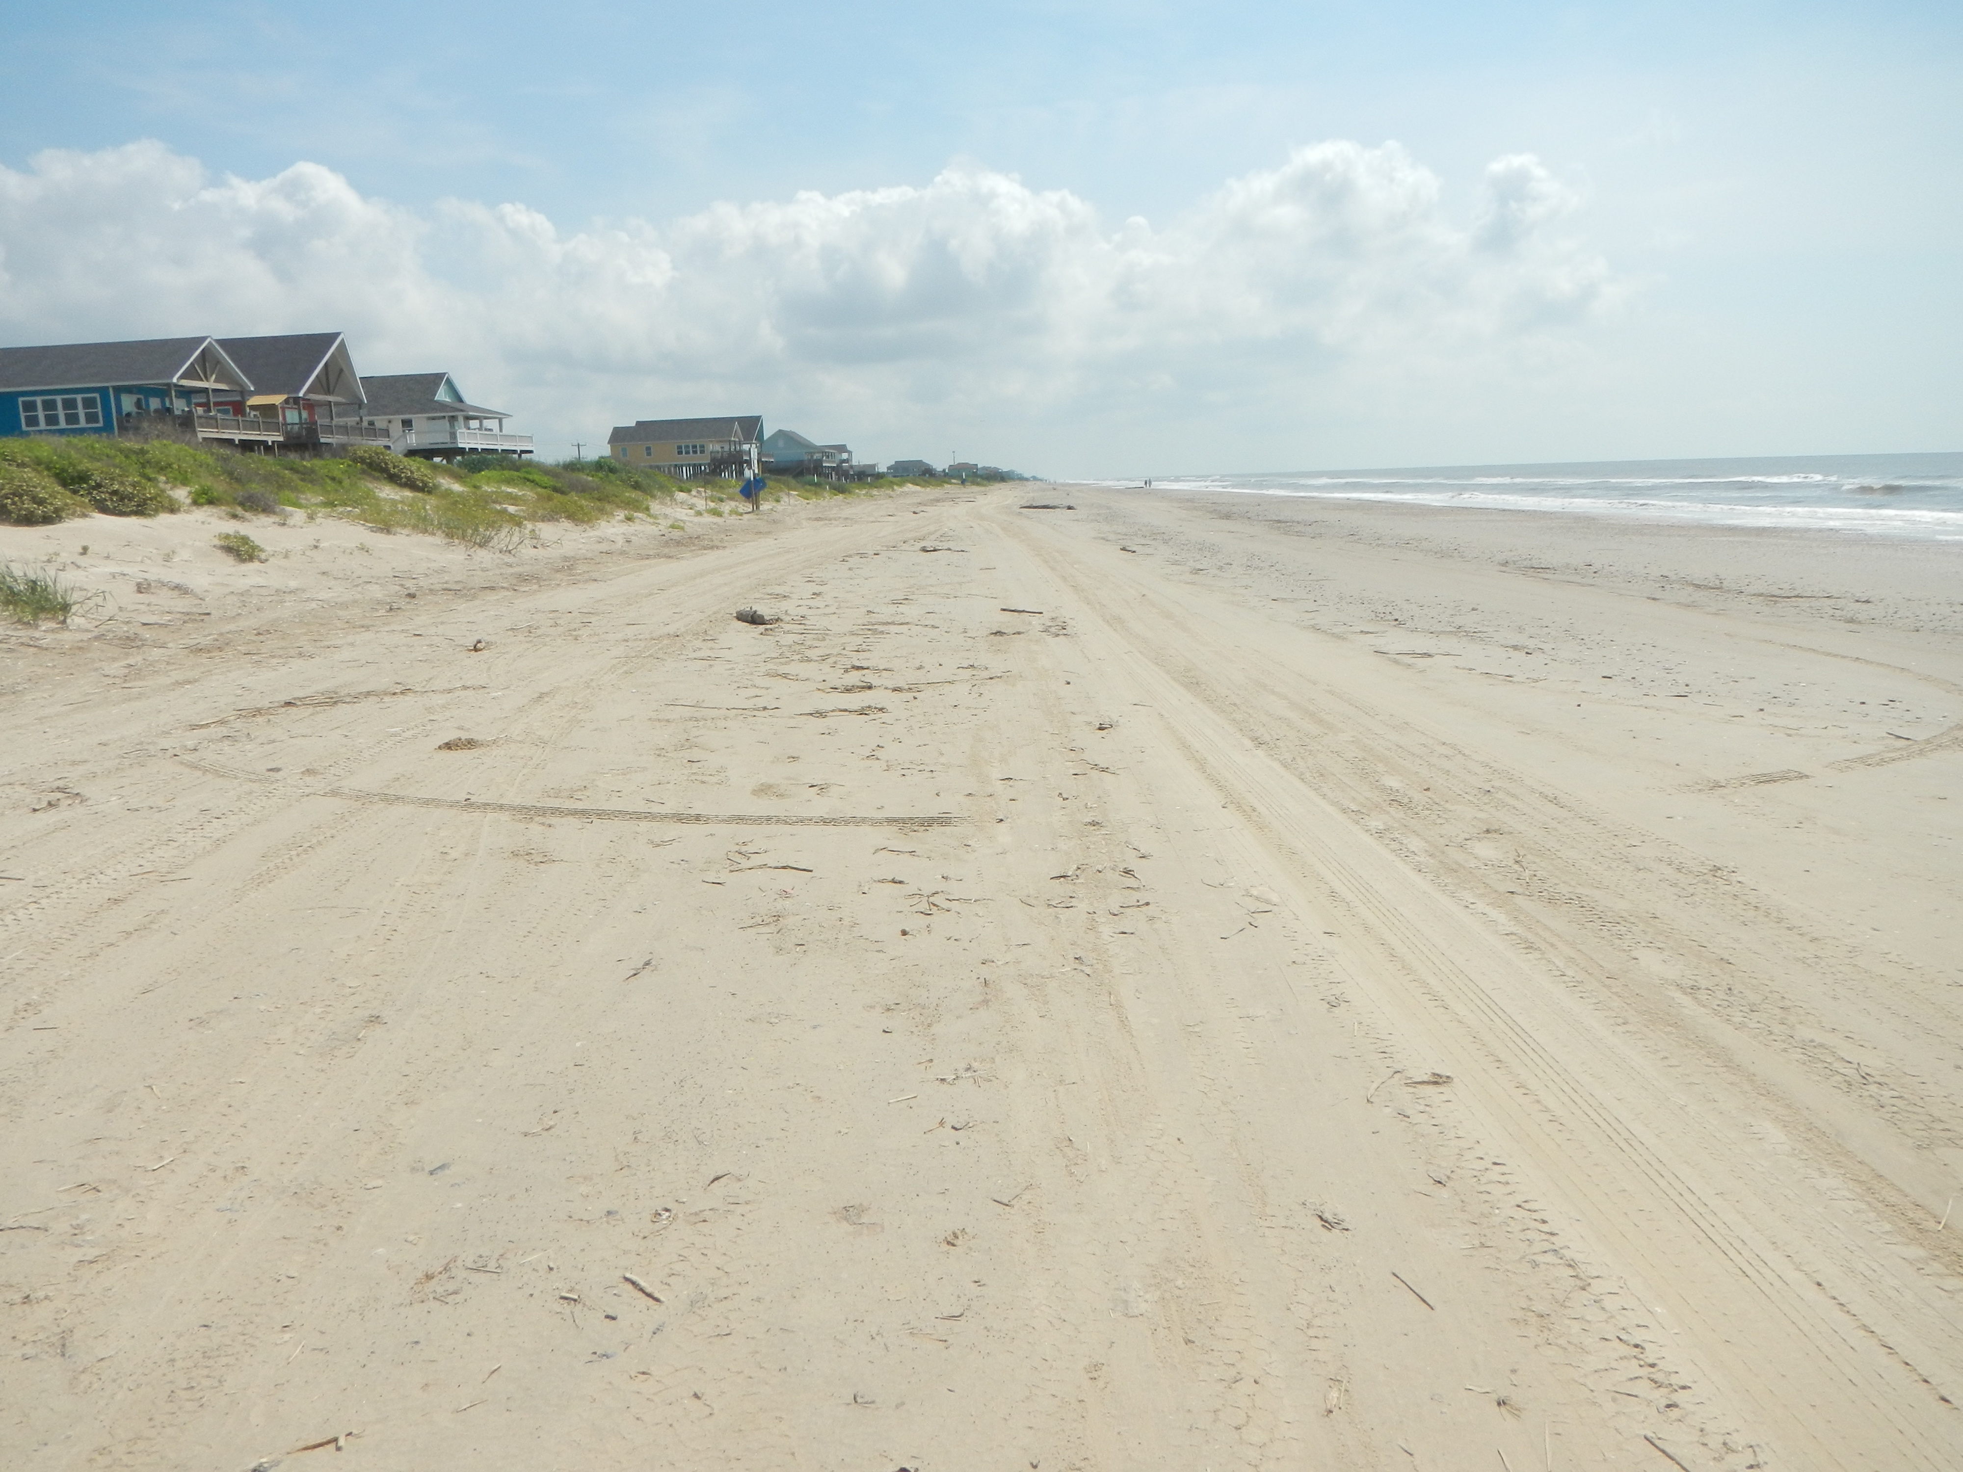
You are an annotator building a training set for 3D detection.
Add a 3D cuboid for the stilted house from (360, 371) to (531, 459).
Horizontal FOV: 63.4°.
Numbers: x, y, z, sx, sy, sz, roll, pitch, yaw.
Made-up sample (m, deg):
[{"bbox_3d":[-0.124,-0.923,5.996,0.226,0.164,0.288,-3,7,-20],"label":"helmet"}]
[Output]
[{"bbox_3d":[-43.976,-23.304,120.008,14.500,7.900,13.000,-1,9,5],"label":"stilted house"}]

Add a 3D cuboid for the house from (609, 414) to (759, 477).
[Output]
[{"bbox_3d":[-39.039,-38.128,212.791,19.800,8.300,8.800,-1,9,5],"label":"house"}]

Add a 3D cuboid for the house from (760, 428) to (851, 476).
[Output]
[{"bbox_3d":[-29.374,-44.628,252.566,14.000,8.000,12.000,-1,9,5],"label":"house"}]

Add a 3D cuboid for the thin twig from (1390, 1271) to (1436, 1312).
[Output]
[{"bbox_3d":[0.830,1.066,3.058,0.006,0.006,0.152,-5,9,-15],"label":"thin twig"}]

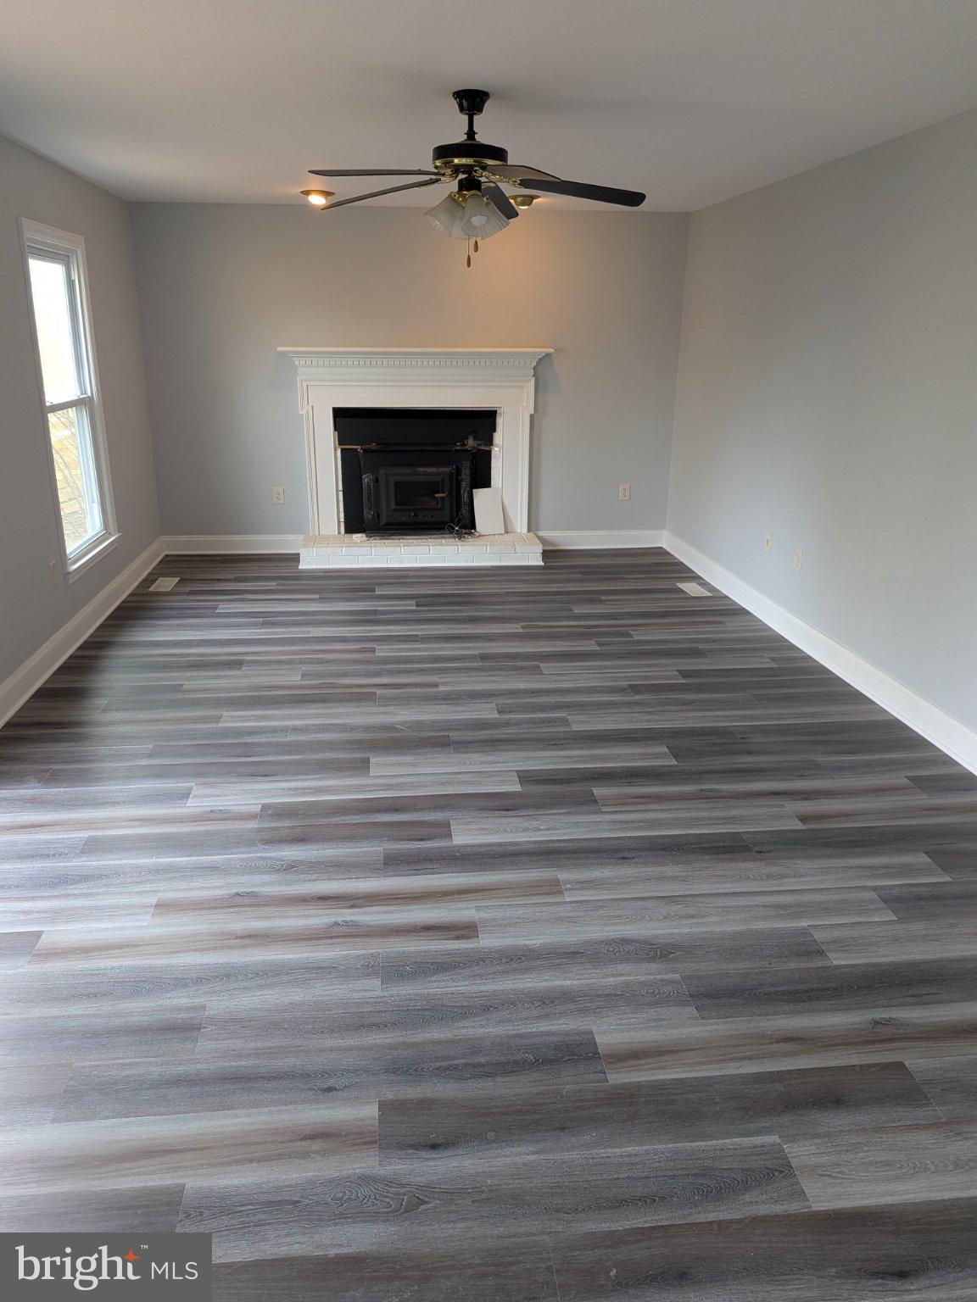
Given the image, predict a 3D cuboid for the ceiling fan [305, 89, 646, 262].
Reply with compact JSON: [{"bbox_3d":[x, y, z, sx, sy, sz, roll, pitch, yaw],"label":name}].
[{"bbox_3d":[-0.069,-1.716,3.288,1.320,0.566,1.300,-2,19,-7],"label":"ceiling fan"}]

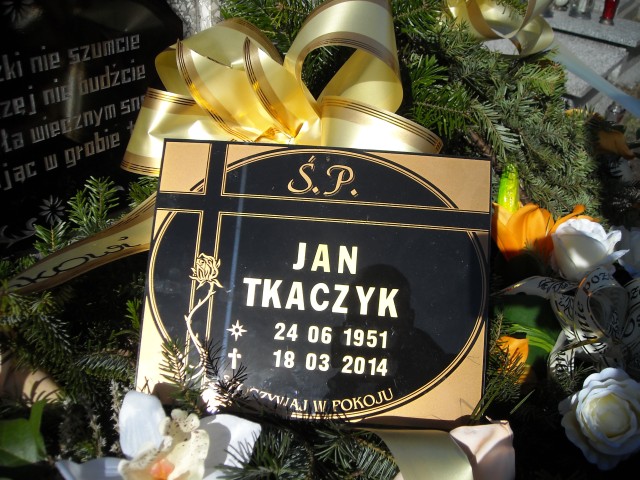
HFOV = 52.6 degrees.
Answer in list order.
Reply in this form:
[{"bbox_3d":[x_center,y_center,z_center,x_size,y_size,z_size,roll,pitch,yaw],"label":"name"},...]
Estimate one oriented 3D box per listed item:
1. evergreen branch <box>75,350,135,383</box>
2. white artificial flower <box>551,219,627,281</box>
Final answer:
[{"bbox_3d":[-0.186,0.110,0.560,0.054,0.025,0.032,0,35,0],"label":"evergreen branch"},{"bbox_3d":[0.232,0.009,0.560,0.065,0.056,0.060,0,35,0],"label":"white artificial flower"}]

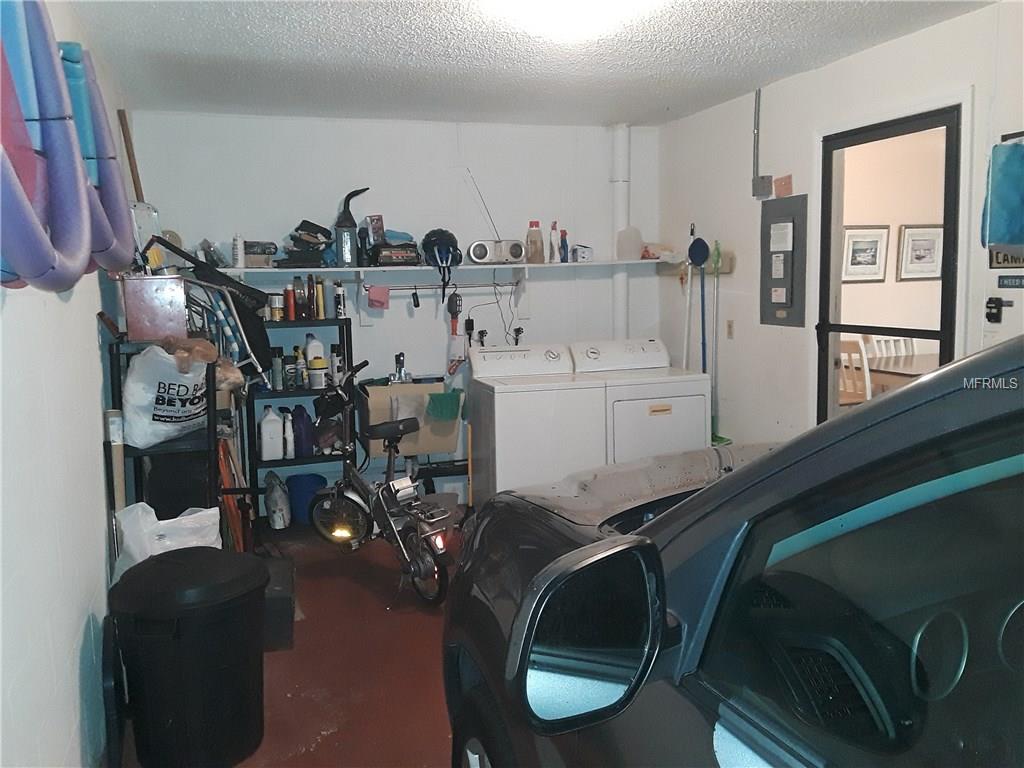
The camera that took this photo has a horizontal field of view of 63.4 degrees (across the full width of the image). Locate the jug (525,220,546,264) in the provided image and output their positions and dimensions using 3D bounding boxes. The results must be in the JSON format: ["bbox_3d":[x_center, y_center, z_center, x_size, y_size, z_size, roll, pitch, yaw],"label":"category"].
[{"bbox_3d":[0.150,-0.911,5.313,0.124,0.268,0.100,-4,8,-18],"label":"jug"}]

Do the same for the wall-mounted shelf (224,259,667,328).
[{"bbox_3d":[-0.332,-0.567,5.213,2.980,0.365,0.300,-4,8,-18],"label":"wall-mounted shelf"}]

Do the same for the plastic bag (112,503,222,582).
[{"bbox_3d":[-1.242,0.584,3.047,0.380,0.310,0.320,-4,8,-18],"label":"plastic bag"}]

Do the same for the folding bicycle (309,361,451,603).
[{"bbox_3d":[-0.656,0.476,4.265,0.480,1.090,1.360,-7,9,-36],"label":"folding bicycle"}]

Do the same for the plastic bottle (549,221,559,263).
[{"bbox_3d":[0.273,-0.917,5.359,0.072,0.261,0.090,-4,8,-18],"label":"plastic bottle"}]

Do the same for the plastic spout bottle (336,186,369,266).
[{"bbox_3d":[-0.949,-0.935,4.942,0.212,0.467,0.120,-4,8,-18],"label":"plastic spout bottle"}]

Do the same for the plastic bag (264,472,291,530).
[{"bbox_3d":[-1.377,0.677,4.869,0.149,0.330,0.160,-4,8,-18],"label":"plastic bag"}]

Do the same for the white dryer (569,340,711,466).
[{"bbox_3d":[0.807,0.290,5.424,0.720,1.090,0.690,-4,8,-18],"label":"white dryer"}]

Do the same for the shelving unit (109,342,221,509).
[{"bbox_3d":[-1.365,0.475,3.418,0.350,1.340,0.600,-4,8,-18],"label":"shelving unit"}]

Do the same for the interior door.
[{"bbox_3d":[1.724,-0.160,3.881,0.040,2.057,0.850,-4,8,-18],"label":"interior door"}]

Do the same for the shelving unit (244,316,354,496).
[{"bbox_3d":[-1.247,0.279,4.957,0.605,1.340,0.330,-4,8,-18],"label":"shelving unit"}]

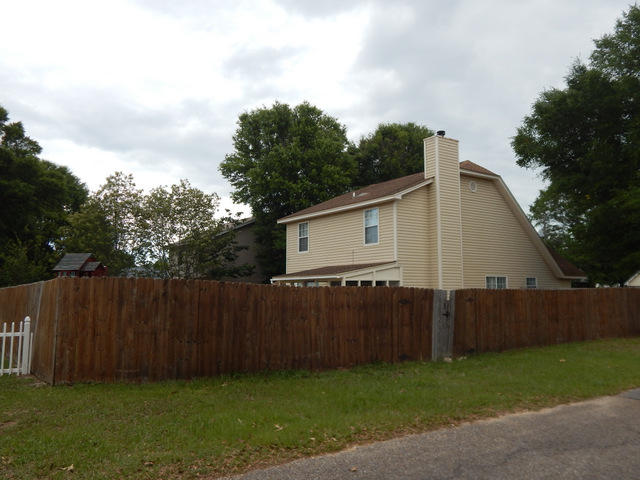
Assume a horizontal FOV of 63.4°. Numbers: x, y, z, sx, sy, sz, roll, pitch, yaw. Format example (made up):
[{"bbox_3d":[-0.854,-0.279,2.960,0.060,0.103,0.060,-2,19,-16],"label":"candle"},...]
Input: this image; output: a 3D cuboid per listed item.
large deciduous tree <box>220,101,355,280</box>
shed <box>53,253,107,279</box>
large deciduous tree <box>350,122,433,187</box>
[{"bbox_3d":[-2.274,-2.252,35.431,9.200,15.100,9.200,0,-6,-4],"label":"large deciduous tree"},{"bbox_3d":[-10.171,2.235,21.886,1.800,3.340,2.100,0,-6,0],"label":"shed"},{"bbox_3d":[6.203,-1.980,43.446,8.800,16.240,8.800,-1,-6,8],"label":"large deciduous tree"}]

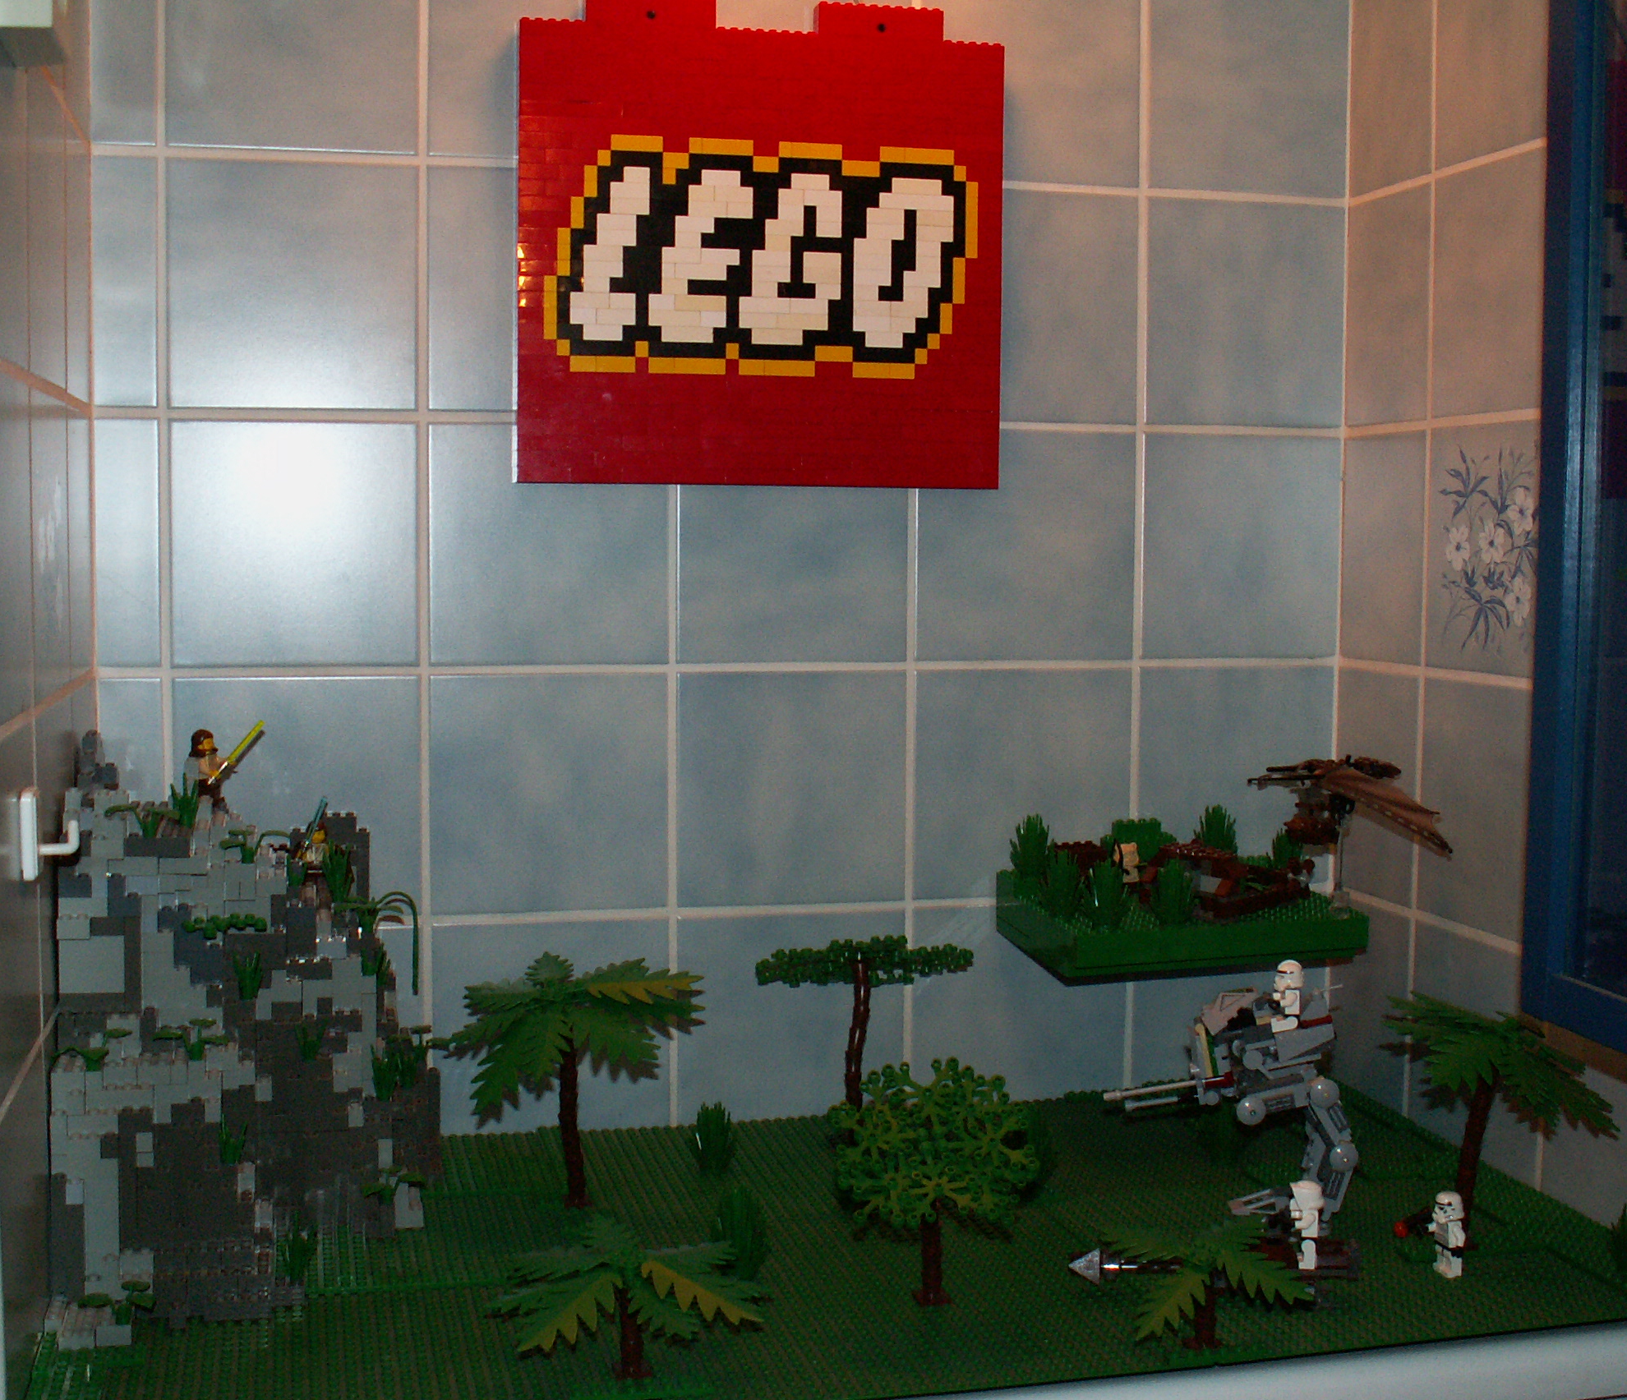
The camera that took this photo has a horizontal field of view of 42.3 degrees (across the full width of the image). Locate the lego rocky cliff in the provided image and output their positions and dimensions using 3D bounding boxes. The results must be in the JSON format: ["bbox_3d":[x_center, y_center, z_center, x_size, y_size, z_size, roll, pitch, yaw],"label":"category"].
[{"bbox_3d":[-0.295,0.158,1.133,0.200,0.259,0.306,-1,4,-13],"label":"lego rocky cliff"}]

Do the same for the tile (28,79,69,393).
[{"bbox_3d":[-0.381,-0.230,1.037,0.008,0.148,0.148,-1,4,-13],"label":"tile"}]

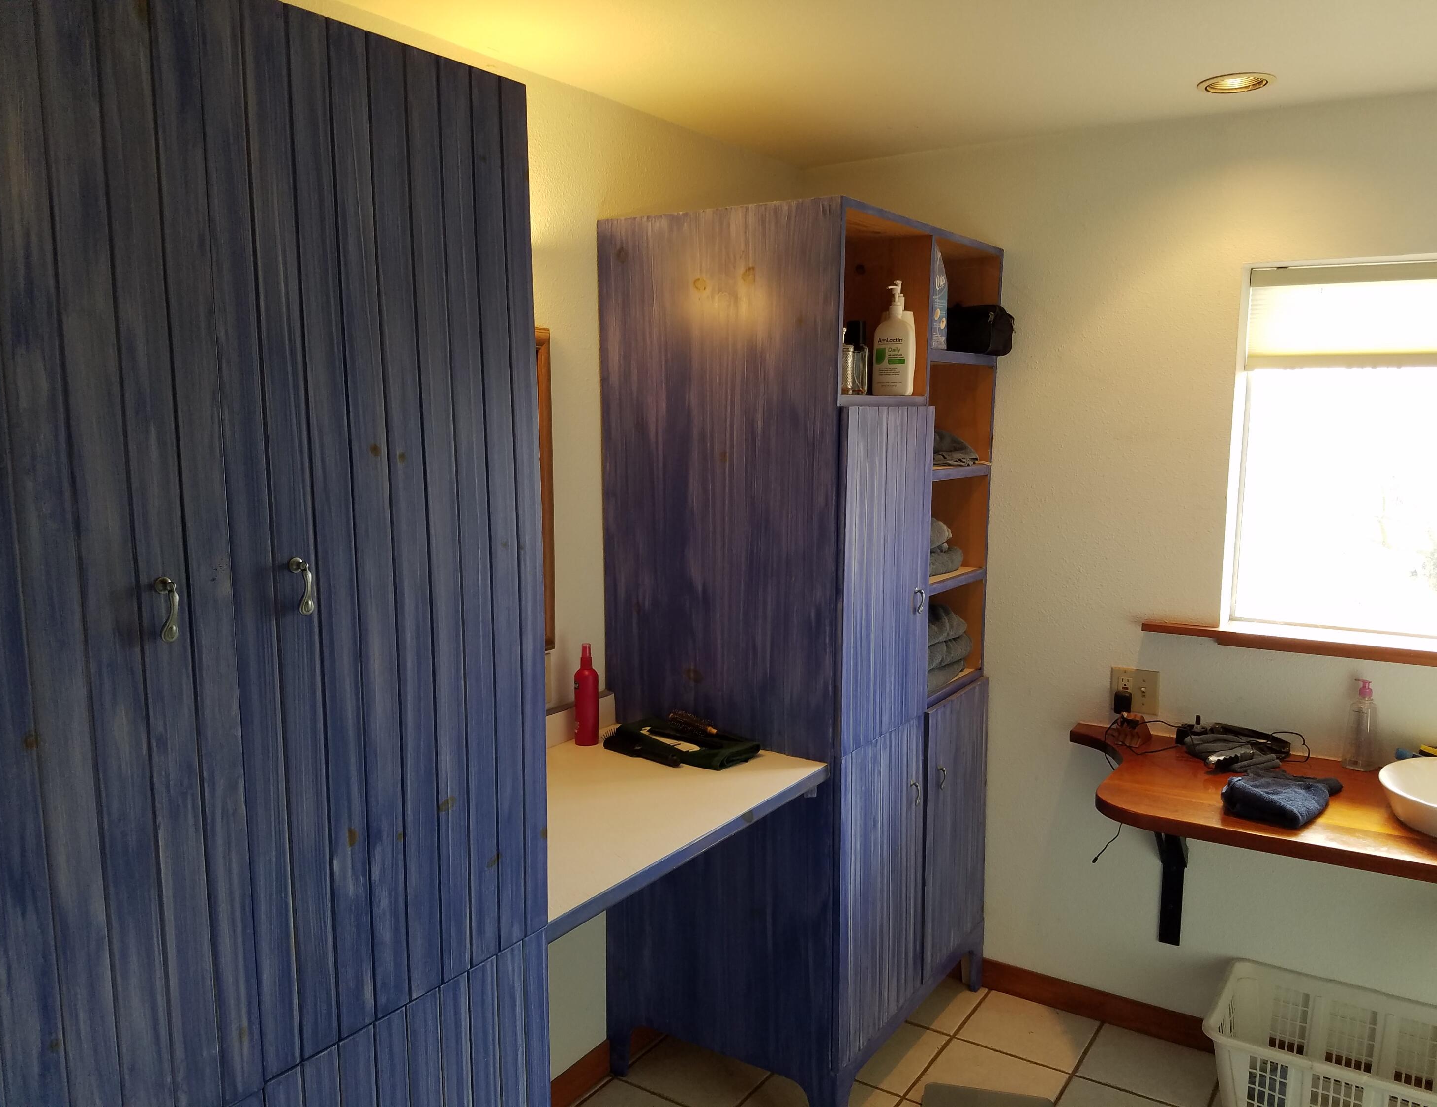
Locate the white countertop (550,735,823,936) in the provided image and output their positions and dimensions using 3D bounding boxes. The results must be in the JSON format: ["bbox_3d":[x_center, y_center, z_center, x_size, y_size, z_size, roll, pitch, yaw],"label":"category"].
[{"bbox_3d":[-0.257,0.481,2.102,0.583,0.029,0.888,5,9,33],"label":"white countertop"}]

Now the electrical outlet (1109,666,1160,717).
[{"bbox_3d":[1.071,0.357,2.855,0.116,0.115,0.010,5,9,33],"label":"electrical outlet"}]

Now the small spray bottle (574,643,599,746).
[{"bbox_3d":[-0.293,0.308,2.447,0.053,0.226,0.053,-3,8,-22],"label":"small spray bottle"}]

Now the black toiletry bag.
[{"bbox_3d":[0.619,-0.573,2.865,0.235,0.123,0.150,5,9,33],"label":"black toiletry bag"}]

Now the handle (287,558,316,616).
[{"bbox_3d":[-0.438,0.034,1.177,0.029,0.061,0.017,5,9,33],"label":"handle"}]

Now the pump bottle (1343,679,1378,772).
[{"bbox_3d":[1.488,0.393,2.555,0.046,0.210,0.066,-7,10,-42],"label":"pump bottle"}]

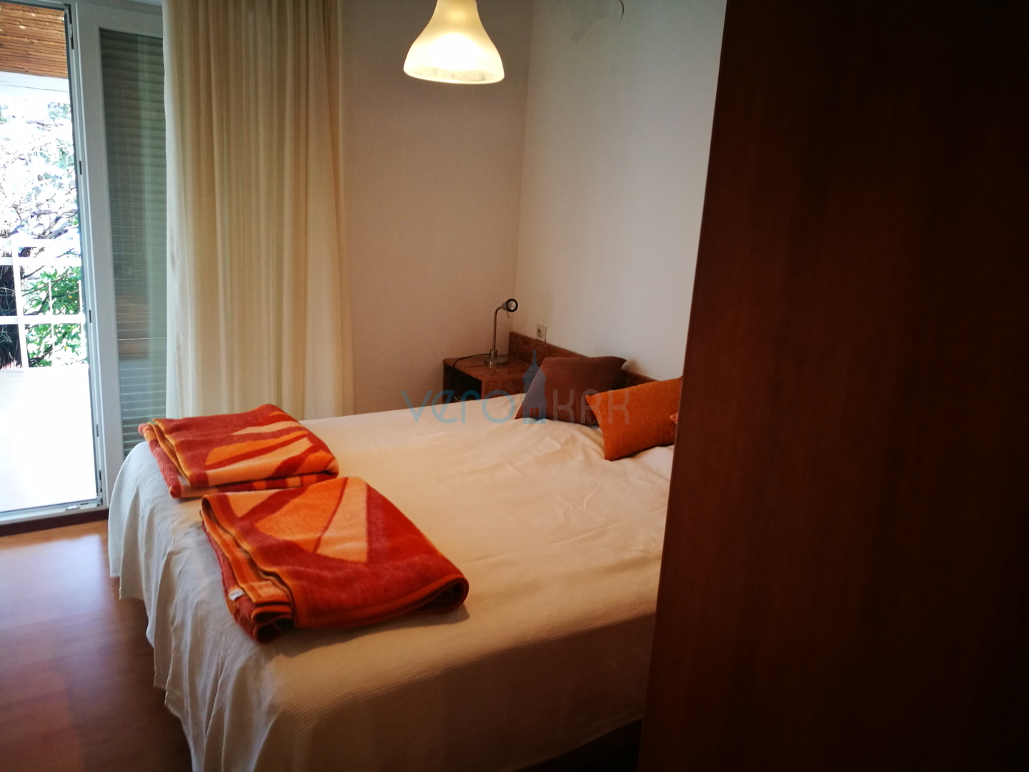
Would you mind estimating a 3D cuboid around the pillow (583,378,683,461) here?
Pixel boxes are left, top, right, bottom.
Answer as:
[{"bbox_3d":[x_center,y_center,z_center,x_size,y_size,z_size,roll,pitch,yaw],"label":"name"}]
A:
[{"bbox_3d":[0.514,0.114,3.142,0.400,0.125,0.365,-13,43,1],"label":"pillow"}]

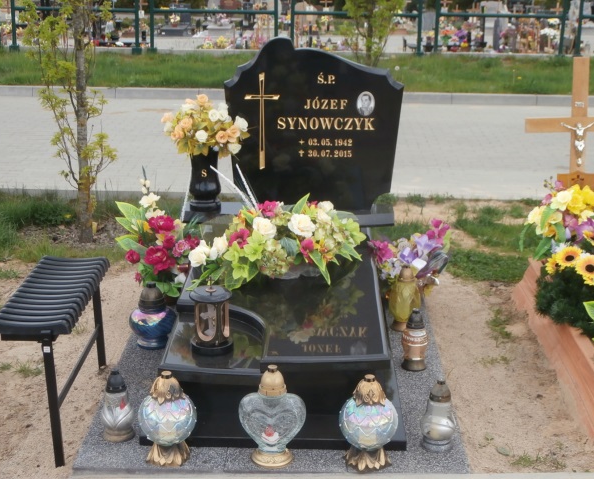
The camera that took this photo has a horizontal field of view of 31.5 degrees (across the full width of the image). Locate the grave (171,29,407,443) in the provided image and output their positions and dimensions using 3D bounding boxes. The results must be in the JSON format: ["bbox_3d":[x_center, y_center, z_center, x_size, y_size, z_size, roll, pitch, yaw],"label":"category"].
[{"bbox_3d":[-0.052,-0.126,3.921,0.880,1.080,1.730,1,17,1],"label":"grave"}]

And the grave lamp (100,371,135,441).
[{"bbox_3d":[-0.552,0.512,3.298,0.106,0.223,0.106,1,17,1],"label":"grave lamp"}]

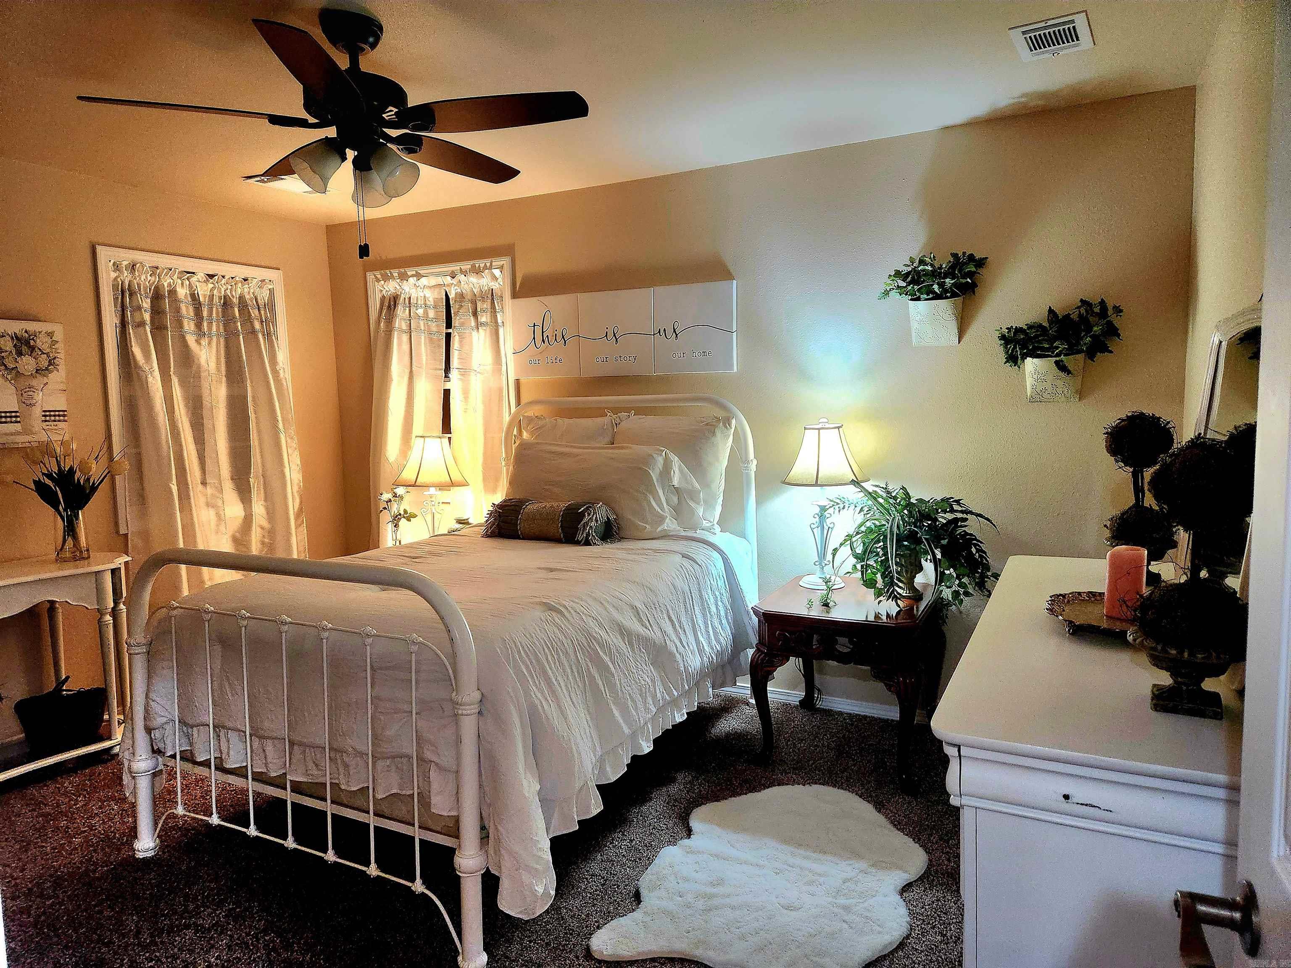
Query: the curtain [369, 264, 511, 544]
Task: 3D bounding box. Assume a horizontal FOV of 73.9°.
[{"bbox_3d":[-1.116,-0.104,4.648,0.980,2.080,0.130,2,6,27],"label":"curtain"}]

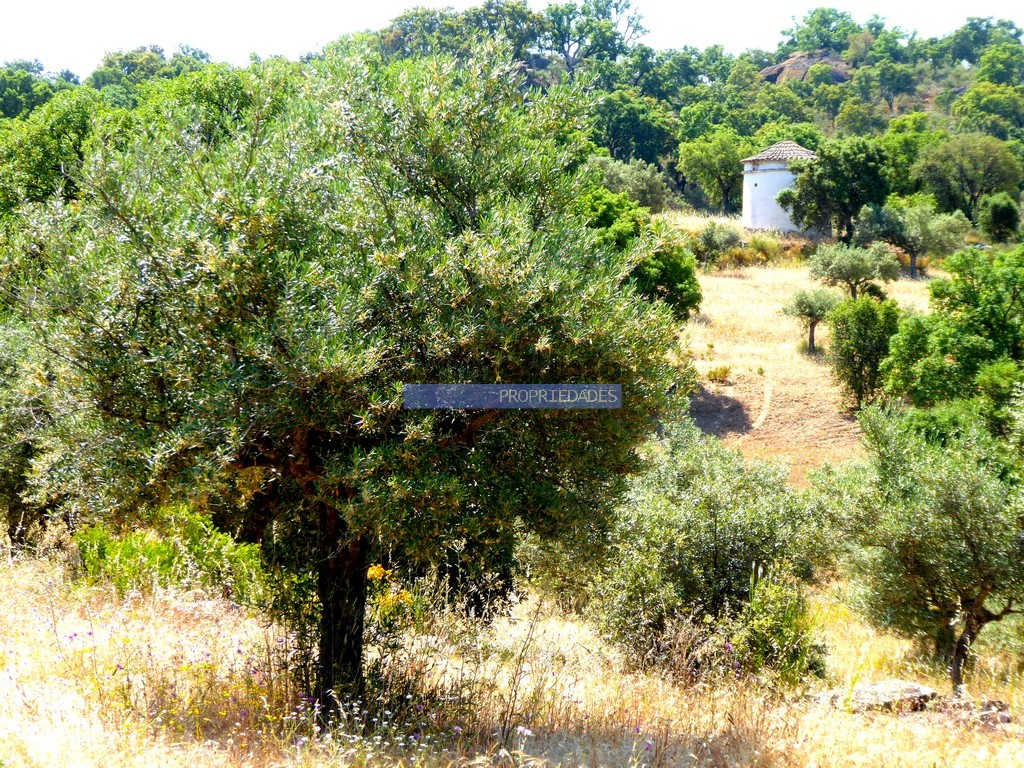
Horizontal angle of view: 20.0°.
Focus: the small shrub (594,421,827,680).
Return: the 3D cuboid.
[{"bbox_3d":[1.575,1.321,23.000,1.841,2.063,1.749,0,0,0],"label":"small shrub"}]

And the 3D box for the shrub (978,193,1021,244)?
[{"bbox_3d":[23.206,-7.926,138.000,1.999,2.380,1.999,0,0,0],"label":"shrub"}]

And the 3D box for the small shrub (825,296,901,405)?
[{"bbox_3d":[8.730,-0.807,72.000,1.838,2.732,1.746,0,0,0],"label":"small shrub"}]

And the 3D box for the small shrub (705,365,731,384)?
[{"bbox_3d":[5.387,-0.249,76.000,0.682,0.524,0.648,0,0,0],"label":"small shrub"}]

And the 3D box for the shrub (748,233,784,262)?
[{"bbox_3d":[11.325,-6.052,129.000,1.602,1.379,1.522,0,0,0],"label":"shrub"}]

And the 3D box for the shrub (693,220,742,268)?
[{"bbox_3d":[9.003,-6.111,127.000,2.190,2.103,2.190,0,0,0],"label":"shrub"}]

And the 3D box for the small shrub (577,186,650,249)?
[{"bbox_3d":[3.571,-5.717,102.000,2.463,2.604,2.463,0,0,0],"label":"small shrub"}]

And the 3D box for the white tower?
[{"bbox_3d":[13.019,-9.239,137.000,4.442,4.537,4.442,0,0,0],"label":"white tower"}]

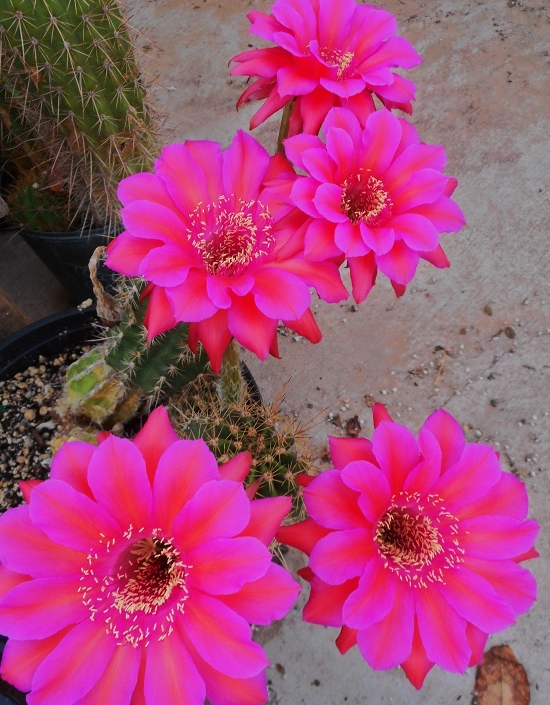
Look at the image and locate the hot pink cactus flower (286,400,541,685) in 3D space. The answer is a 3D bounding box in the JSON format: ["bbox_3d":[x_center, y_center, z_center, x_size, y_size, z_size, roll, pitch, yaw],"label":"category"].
[{"bbox_3d":[0.072,0.105,0.390,0.135,0.070,0.143,2,77,-4],"label":"hot pink cactus flower"}]

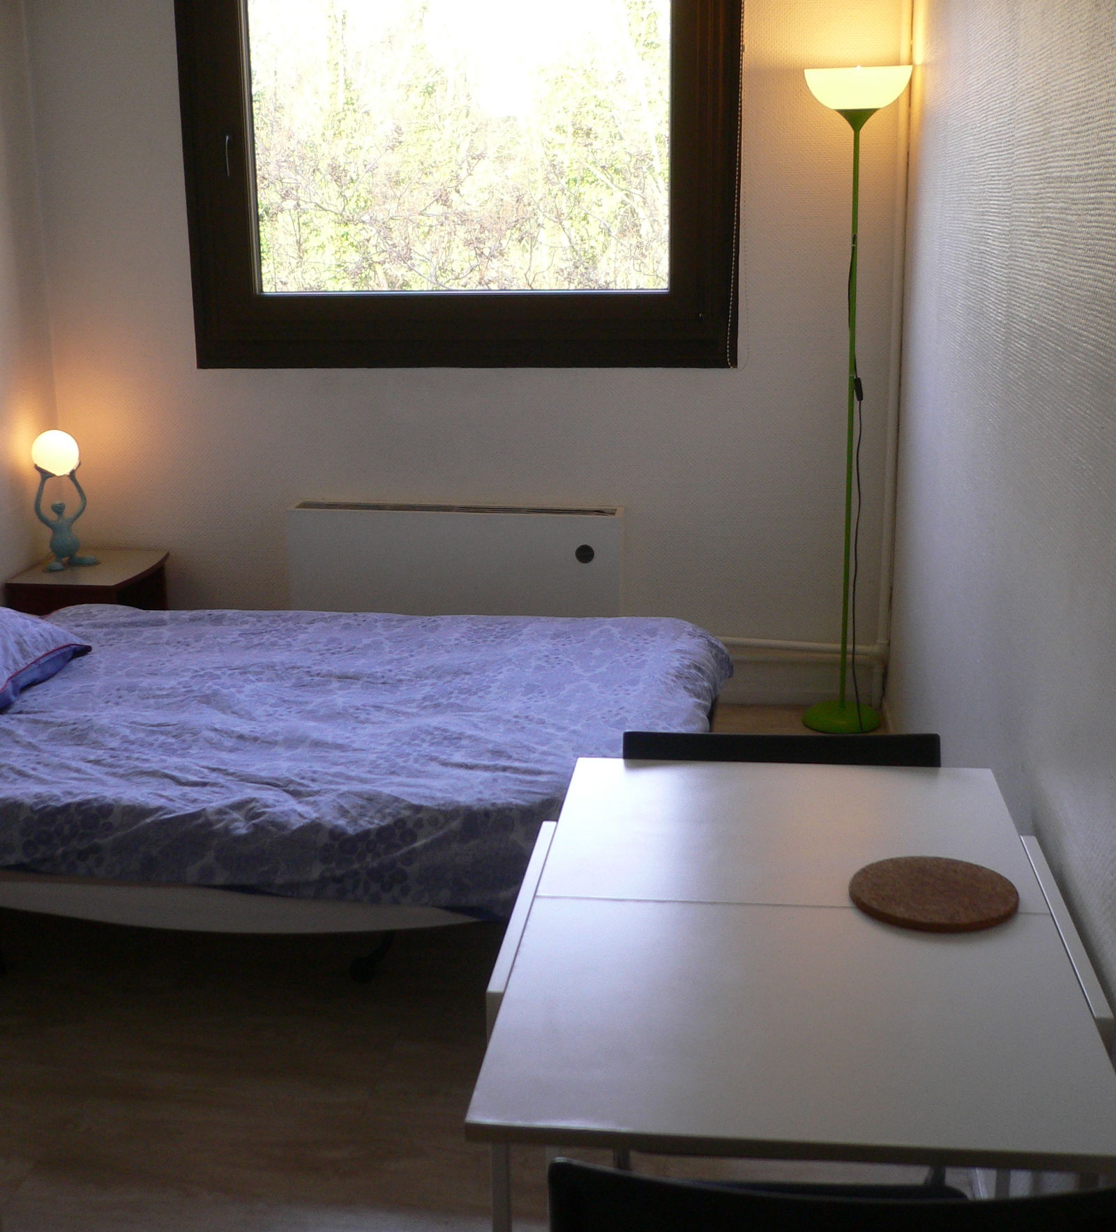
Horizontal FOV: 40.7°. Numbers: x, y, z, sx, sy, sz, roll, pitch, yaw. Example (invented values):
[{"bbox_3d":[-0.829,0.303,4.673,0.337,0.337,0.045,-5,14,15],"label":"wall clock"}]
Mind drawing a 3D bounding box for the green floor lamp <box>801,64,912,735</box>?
[{"bbox_3d":[0.809,-0.571,4.171,0.283,1.825,0.283,1,15,7],"label":"green floor lamp"}]

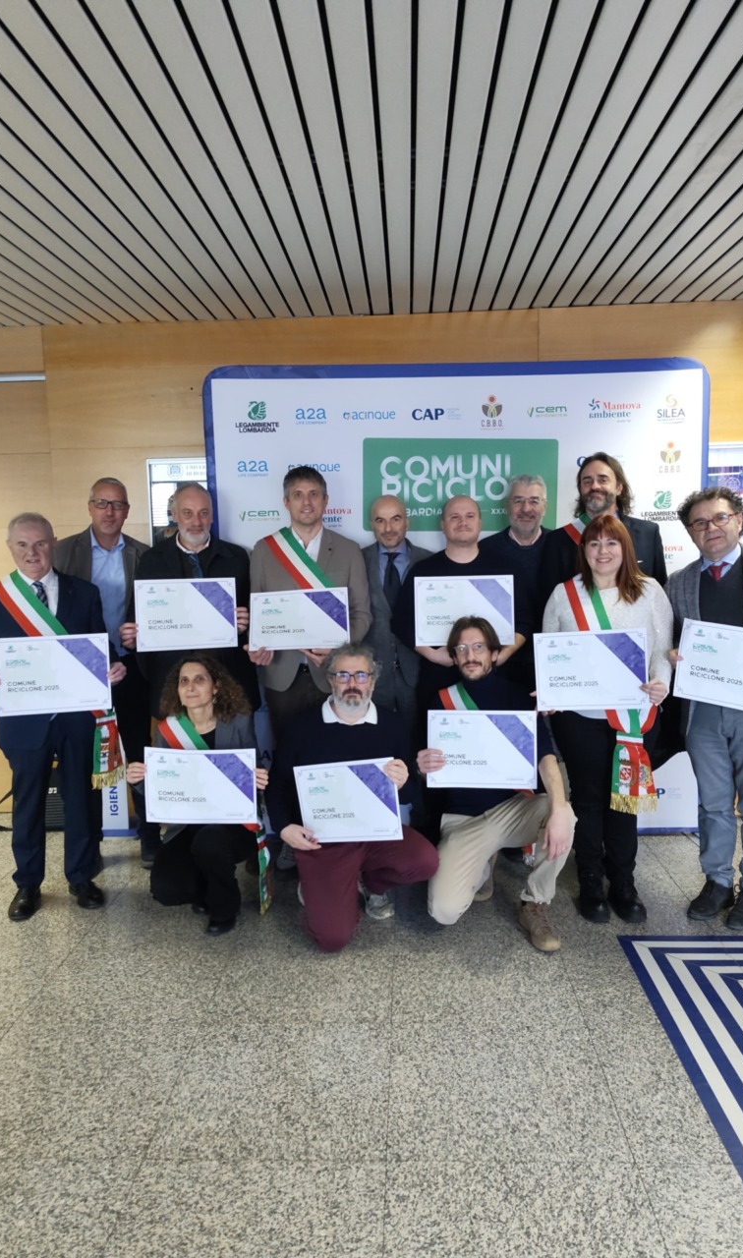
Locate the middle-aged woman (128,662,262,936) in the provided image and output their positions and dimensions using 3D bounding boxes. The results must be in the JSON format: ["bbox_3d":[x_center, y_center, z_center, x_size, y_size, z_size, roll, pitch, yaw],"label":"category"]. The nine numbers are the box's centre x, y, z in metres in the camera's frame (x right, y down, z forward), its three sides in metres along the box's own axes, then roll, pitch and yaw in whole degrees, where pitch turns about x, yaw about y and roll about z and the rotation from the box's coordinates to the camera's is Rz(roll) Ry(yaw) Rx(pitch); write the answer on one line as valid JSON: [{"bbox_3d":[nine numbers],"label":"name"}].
[{"bbox_3d":[-0.707,0.633,3.591,0.540,1.060,0.640,-2,6,-4],"label":"middle-aged woman"}]

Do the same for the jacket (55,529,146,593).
[{"bbox_3d":[-1.255,-0.071,4.151,0.520,0.760,0.300,-2,6,-11],"label":"jacket"}]

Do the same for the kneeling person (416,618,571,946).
[{"bbox_3d":[0.456,0.550,3.444,0.580,1.210,0.680,-1,6,2],"label":"kneeling person"}]

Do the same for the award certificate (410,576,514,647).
[{"bbox_3d":[0.393,-0.076,3.660,0.420,0.297,0.010,-1,0,5],"label":"award certificate"}]

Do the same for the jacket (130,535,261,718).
[{"bbox_3d":[-0.790,-0.042,3.894,0.540,0.800,0.400,-2,6,-9],"label":"jacket"}]

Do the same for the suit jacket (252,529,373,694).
[{"bbox_3d":[-0.276,-0.091,3.877,0.540,0.720,0.400,-2,6,-4],"label":"suit jacket"}]

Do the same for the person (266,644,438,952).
[{"bbox_3d":[-0.063,0.611,3.442,0.620,1.110,0.660,-1,6,2],"label":"person"}]

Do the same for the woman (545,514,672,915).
[{"bbox_3d":[0.934,0.343,3.452,0.520,1.610,0.400,0,6,10],"label":"woman"}]

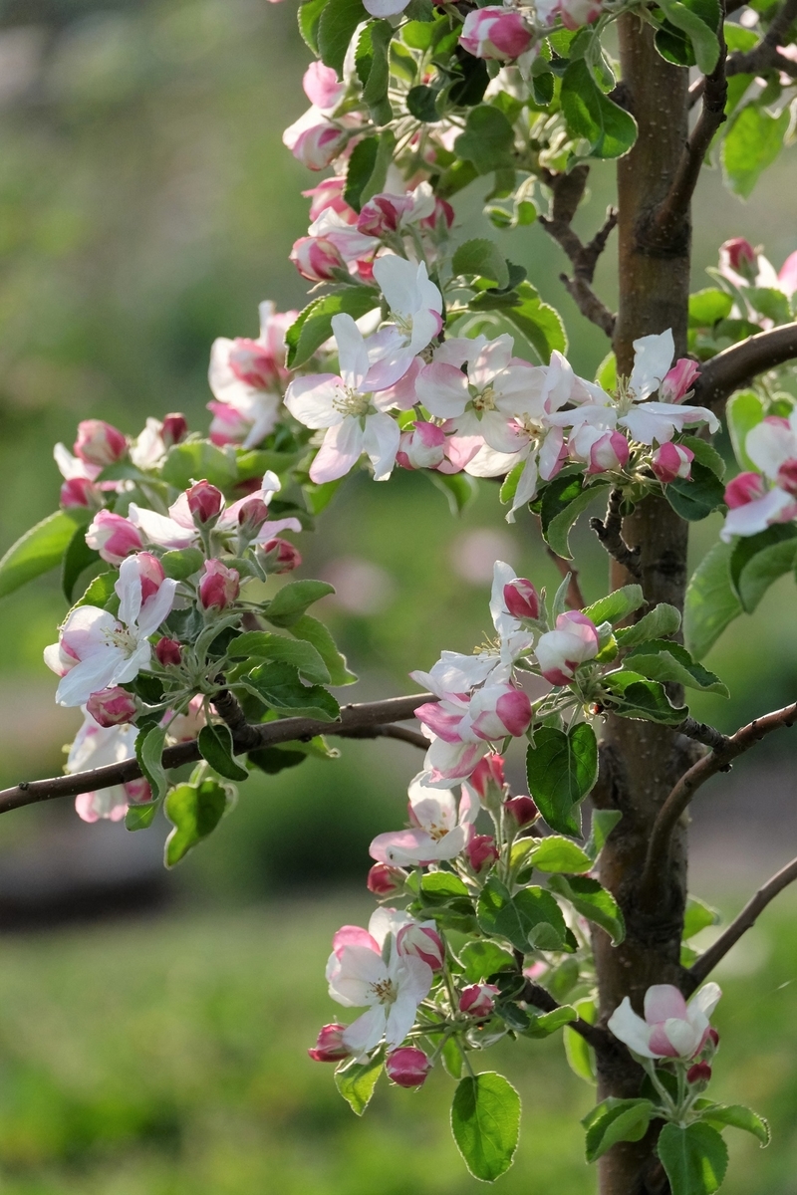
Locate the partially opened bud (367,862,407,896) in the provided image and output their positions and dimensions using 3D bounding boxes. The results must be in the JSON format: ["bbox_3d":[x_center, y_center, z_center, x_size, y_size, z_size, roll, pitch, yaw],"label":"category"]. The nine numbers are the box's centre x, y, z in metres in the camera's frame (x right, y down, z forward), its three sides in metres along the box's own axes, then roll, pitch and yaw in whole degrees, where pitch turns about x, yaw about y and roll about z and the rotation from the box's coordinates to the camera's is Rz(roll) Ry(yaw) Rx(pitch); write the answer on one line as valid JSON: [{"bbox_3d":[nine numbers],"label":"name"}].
[{"bbox_3d":[-0.003,0.093,2.350,0.014,0.011,0.011,13,0,-15],"label":"partially opened bud"}]

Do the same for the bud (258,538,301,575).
[{"bbox_3d":[-0.035,-0.012,2.100,0.013,0.011,0.011,17,0,-12],"label":"bud"}]

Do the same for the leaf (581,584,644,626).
[{"bbox_3d":[0.063,0.002,2.105,0.023,0.006,0.013,-28,27,-9],"label":"leaf"}]

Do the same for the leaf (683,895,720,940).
[{"bbox_3d":[0.095,0.101,2.270,0.017,0.015,0.012,1,5,0],"label":"leaf"}]

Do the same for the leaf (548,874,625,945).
[{"bbox_3d":[0.063,0.105,2.410,0.013,0.030,0.018,-44,-6,30],"label":"leaf"}]

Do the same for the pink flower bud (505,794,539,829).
[{"bbox_3d":[0.042,0.072,2.420,0.011,0.012,0.011,24,6,0],"label":"pink flower bud"}]

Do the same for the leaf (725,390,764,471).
[{"bbox_3d":[0.109,-0.051,2.240,0.014,0.027,0.008,1,7,9],"label":"leaf"}]

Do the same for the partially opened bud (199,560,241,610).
[{"bbox_3d":[-0.060,-0.004,2.390,0.014,0.017,0.014,3,9,0],"label":"partially opened bud"}]

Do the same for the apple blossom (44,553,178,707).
[{"bbox_3d":[-0.084,0.009,2.085,0.042,0.045,0.019,0,-18,32],"label":"apple blossom"}]

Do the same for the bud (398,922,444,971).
[{"bbox_3d":[0.007,0.106,2.180,0.013,0.015,0.013,-32,18,0],"label":"bud"}]

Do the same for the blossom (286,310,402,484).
[{"bbox_3d":[-0.017,-0.060,2.180,0.038,0.052,0.021,4,8,27],"label":"blossom"}]

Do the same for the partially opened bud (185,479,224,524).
[{"bbox_3d":[-0.059,-0.029,2.190,0.011,0.014,0.011,0,12,0],"label":"partially opened bud"}]

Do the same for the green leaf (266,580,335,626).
[{"bbox_3d":[-0.030,0.002,2.200,0.023,0.011,0.012,-21,9,-4],"label":"green leaf"}]

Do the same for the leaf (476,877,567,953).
[{"bbox_3d":[0.036,0.093,2.100,0.023,0.024,0.008,-22,-29,-12],"label":"leaf"}]

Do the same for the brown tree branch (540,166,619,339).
[{"bbox_3d":[0.056,-0.109,2.250,0.025,0.053,0.018,0,7,0],"label":"brown tree branch"}]

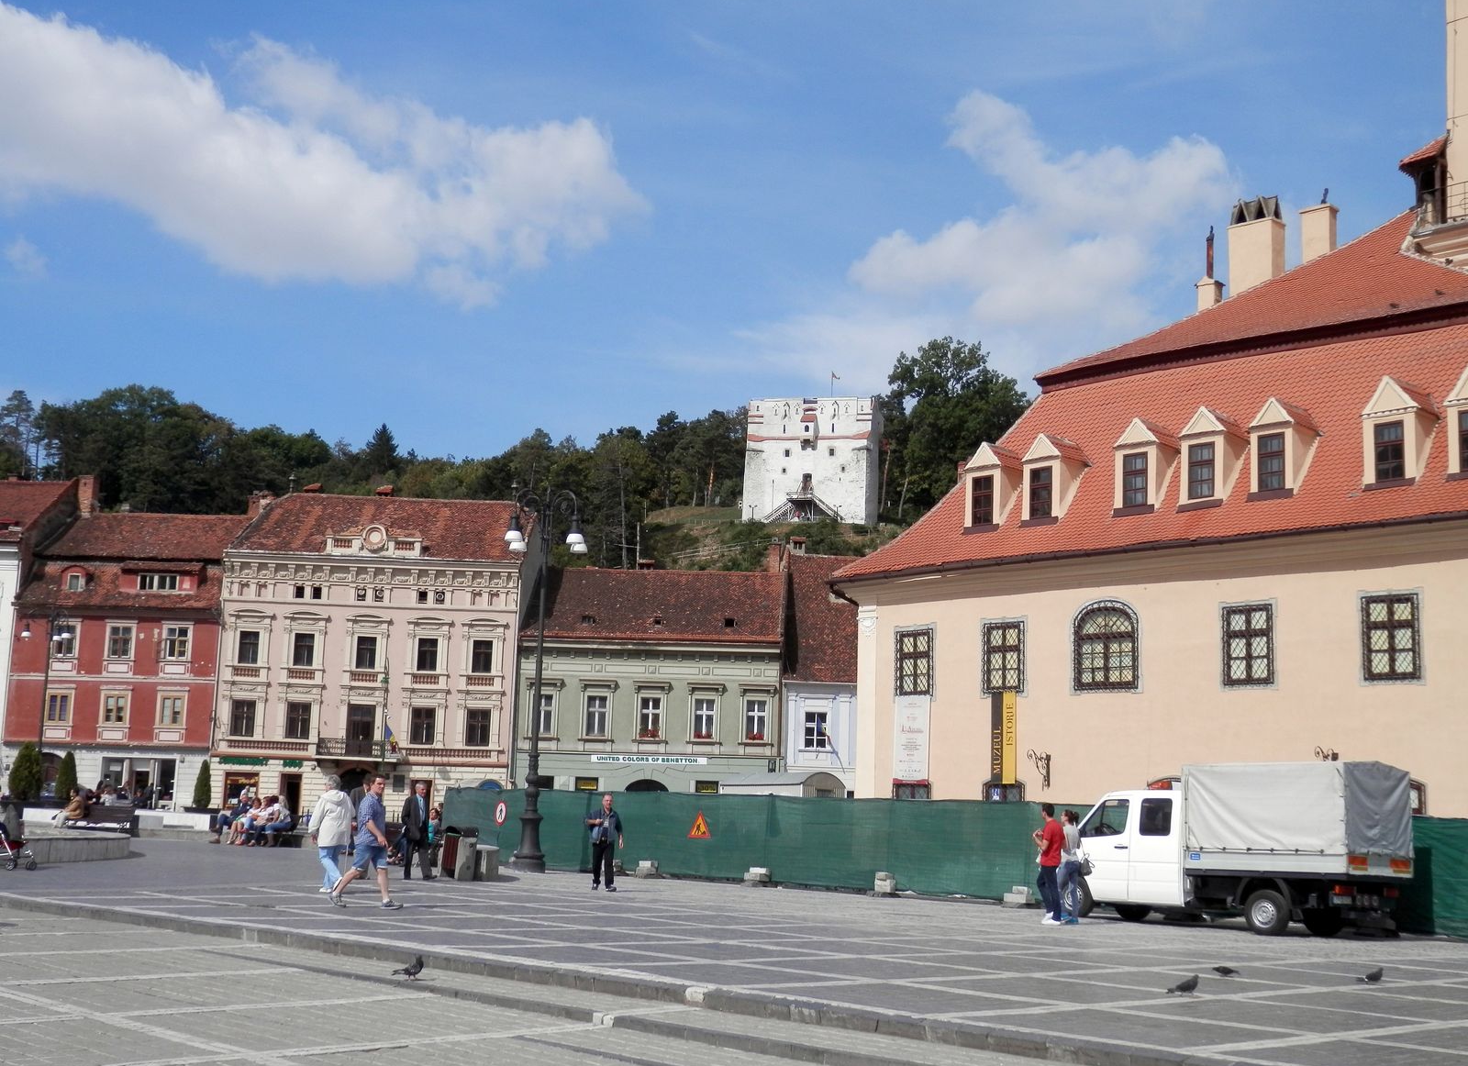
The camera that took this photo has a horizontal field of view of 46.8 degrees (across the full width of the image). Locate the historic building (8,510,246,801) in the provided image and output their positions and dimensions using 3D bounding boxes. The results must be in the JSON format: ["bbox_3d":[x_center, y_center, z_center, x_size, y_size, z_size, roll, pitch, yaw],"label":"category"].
[{"bbox_3d":[-31.560,7.048,93.155,10.740,16.450,12.000,1,-10,2],"label":"historic building"}]

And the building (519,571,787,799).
[{"bbox_3d":[-4.119,9.018,92.310,13.460,14.000,11.000,1,-10,2],"label":"building"}]

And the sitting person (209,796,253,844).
[{"bbox_3d":[-13.178,7.506,44.451,0.950,1.260,0.600,10,-13,-39],"label":"sitting person"}]

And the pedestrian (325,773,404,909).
[{"bbox_3d":[-4.929,4.127,22.607,0.900,1.760,0.520,-2,-10,20],"label":"pedestrian"}]

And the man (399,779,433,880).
[{"bbox_3d":[-5.627,5.332,30.445,0.420,1.714,0.520,-7,-13,41],"label":"man"}]

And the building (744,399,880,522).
[{"bbox_3d":[12.470,-9.568,264.373,18.600,19.253,16.000,0,-10,11],"label":"building"}]

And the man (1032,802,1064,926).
[{"bbox_3d":[4.698,4.942,25.313,0.420,1.790,0.460,-6,-12,37],"label":"man"}]

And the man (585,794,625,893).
[{"bbox_3d":[-2.391,5.702,31.292,0.660,1.770,0.450,2,-10,-4],"label":"man"}]

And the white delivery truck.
[{"bbox_3d":[7.726,5.064,27.492,2.069,2.620,5.812,11,-14,-41],"label":"white delivery truck"}]

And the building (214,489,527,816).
[{"bbox_3d":[-17.967,6.859,89.066,14.590,17.606,14.000,2,-10,-2],"label":"building"}]

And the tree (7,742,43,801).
[{"bbox_3d":[-21.792,7.326,52.155,1.080,1.800,1.080,2,-10,0],"label":"tree"}]

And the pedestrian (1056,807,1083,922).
[{"bbox_3d":[5.000,4.979,25.284,0.380,1.670,0.420,-7,-13,42],"label":"pedestrian"}]

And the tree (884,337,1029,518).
[{"bbox_3d":[34.778,-16.361,264.476,21.500,27.500,20.000,2,-10,0],"label":"tree"}]

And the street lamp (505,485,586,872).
[{"bbox_3d":[-4.346,3.148,37.626,1.750,8.551,1.750,2,-10,0],"label":"street lamp"}]

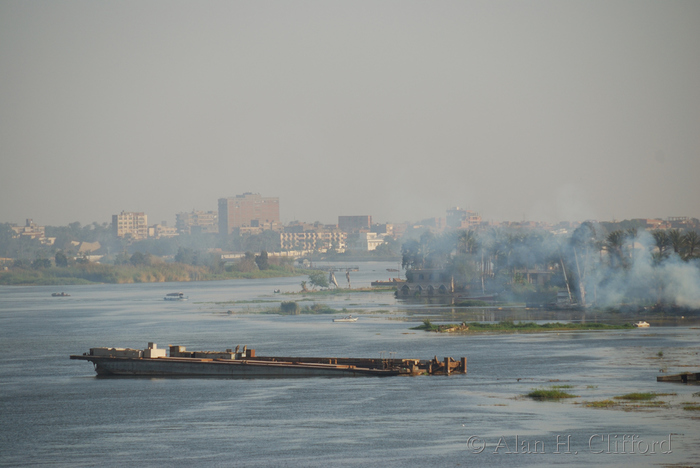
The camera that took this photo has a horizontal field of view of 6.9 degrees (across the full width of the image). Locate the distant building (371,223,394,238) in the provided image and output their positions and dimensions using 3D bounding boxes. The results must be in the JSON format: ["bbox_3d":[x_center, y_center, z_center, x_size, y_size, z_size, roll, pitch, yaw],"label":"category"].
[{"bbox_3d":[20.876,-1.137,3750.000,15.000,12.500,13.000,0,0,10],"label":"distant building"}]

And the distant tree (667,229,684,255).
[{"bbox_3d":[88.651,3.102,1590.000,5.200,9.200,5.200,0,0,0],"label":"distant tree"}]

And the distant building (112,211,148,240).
[{"bbox_3d":[-156.210,-2.840,4150.000,21.500,24.880,15.000,0,0,-14],"label":"distant building"}]

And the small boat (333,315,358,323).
[{"bbox_3d":[-0.954,17.927,1238.000,5.600,1.500,1.600,0,0,5],"label":"small boat"}]

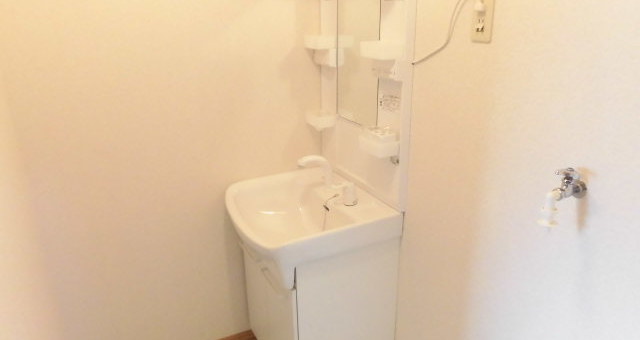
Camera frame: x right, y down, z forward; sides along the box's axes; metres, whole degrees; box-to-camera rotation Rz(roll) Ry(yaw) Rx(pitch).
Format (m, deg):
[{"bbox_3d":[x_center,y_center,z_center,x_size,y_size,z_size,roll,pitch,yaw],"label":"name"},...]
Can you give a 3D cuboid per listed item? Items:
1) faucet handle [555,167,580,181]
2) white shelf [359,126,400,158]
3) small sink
[{"bbox_3d":[0.550,0.011,0.981,0.038,0.026,0.042,-10,21,-25],"label":"faucet handle"},{"bbox_3d":[0.206,-0.106,1.558,0.082,0.082,0.145,-10,21,-25],"label":"white shelf"},{"bbox_3d":[-0.084,0.206,1.821,0.561,0.204,0.609,-10,21,-25],"label":"small sink"}]

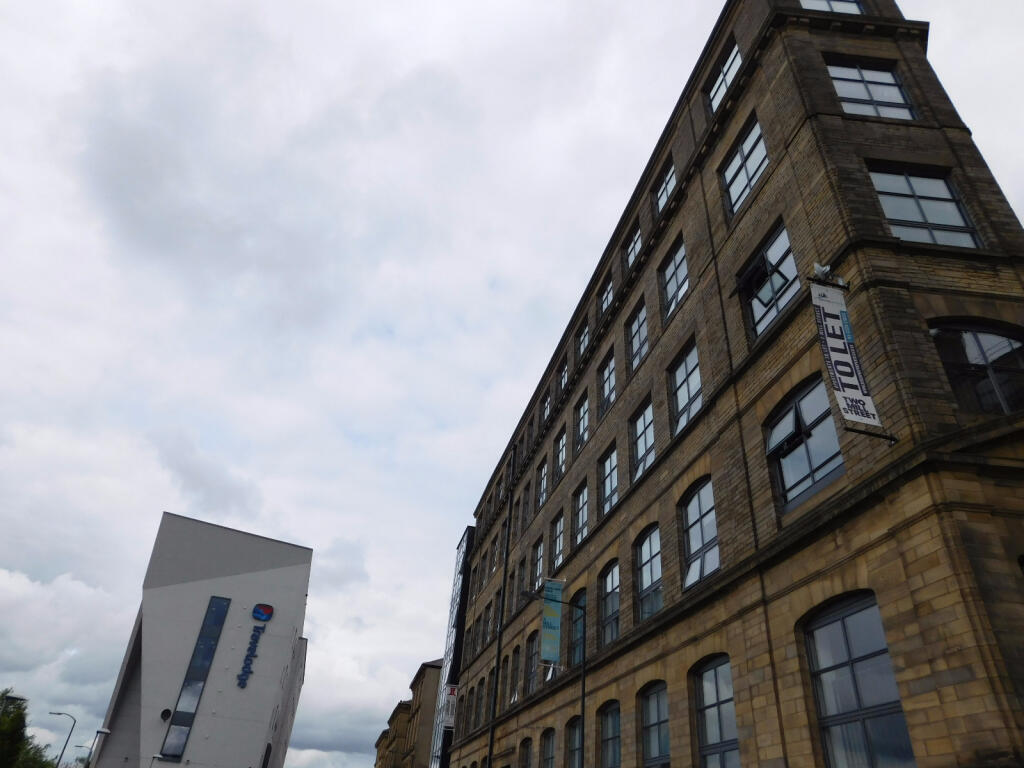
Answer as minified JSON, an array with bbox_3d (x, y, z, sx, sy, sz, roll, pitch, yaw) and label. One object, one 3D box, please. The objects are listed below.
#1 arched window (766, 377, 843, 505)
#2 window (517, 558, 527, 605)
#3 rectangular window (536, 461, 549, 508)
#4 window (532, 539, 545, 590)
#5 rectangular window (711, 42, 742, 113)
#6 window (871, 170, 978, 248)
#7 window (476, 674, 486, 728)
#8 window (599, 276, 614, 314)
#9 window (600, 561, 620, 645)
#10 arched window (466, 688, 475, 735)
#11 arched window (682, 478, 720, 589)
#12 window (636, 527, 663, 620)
[{"bbox_3d":[5.129,1.075,11.898,0.200,1.870,1.748,11,-35,-9],"label":"arched window"},{"bbox_3d":[0.563,9.168,31.339,0.180,2.100,1.330,11,-35,-9],"label":"window"},{"bbox_3d":[1.484,4.523,30.950,0.200,2.040,1.714,11,-35,-9],"label":"rectangular window"},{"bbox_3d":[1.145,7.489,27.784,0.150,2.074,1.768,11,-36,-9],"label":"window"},{"bbox_3d":[5.950,-8.410,19.021,0.200,1.632,1.714,11,-35,-9],"label":"rectangular window"},{"bbox_3d":[7.649,-3.311,12.810,1.750,2.065,0.180,6,-35,-1],"label":"window"},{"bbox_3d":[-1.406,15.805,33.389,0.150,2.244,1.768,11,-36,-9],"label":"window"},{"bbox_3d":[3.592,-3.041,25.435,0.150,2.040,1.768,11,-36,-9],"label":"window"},{"bbox_3d":[2.936,6.412,19.951,0.180,2.191,1.610,11,-35,-9],"label":"window"},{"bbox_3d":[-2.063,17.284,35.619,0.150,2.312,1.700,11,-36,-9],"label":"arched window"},{"bbox_3d":[4.309,3.362,15.416,0.180,2.163,1.680,11,-35,-9],"label":"arched window"},{"bbox_3d":[3.536,4.793,17.322,0.200,2.006,1.680,11,-35,-9],"label":"window"}]

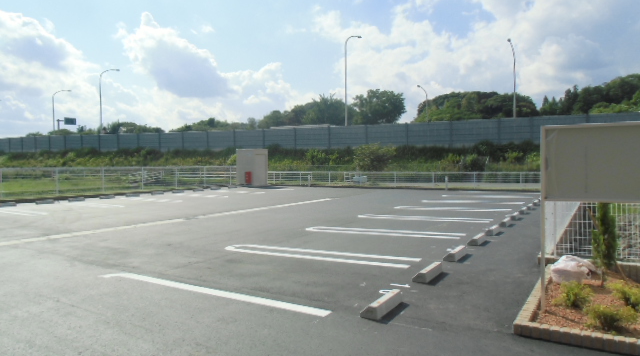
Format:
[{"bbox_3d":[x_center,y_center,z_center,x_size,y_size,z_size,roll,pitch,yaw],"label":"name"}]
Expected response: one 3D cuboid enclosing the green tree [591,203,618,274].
[{"bbox_3d":[3.123,0.482,4.849,0.270,1.120,0.270,-1,2,0],"label":"green tree"}]

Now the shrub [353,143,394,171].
[{"bbox_3d":[3.970,-1.414,32.533,3.000,2.300,2.700,-1,2,0],"label":"shrub"}]

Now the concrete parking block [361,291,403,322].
[{"bbox_3d":[0.598,1.199,4.262,0.175,0.120,0.600,-1,1,32],"label":"concrete parking block"}]

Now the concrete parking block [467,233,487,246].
[{"bbox_3d":[2.657,1.035,7.483,0.180,0.117,0.588,0,2,32],"label":"concrete parking block"}]

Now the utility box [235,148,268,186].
[{"bbox_3d":[-4.499,-0.671,29.794,1.540,2.370,1.460,0,2,32],"label":"utility box"}]

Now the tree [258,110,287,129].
[{"bbox_3d":[-10.635,-11.714,100.063,6.311,7.000,6.500,-1,1,0],"label":"tree"}]

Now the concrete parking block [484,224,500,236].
[{"bbox_3d":[3.381,1.026,8.692,0.175,0.120,0.600,-1,1,32],"label":"concrete parking block"}]

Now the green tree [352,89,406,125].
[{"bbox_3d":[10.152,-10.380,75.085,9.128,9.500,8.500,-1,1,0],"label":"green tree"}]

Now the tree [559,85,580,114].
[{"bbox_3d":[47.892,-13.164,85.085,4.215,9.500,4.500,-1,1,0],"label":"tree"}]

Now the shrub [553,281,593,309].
[{"bbox_3d":[2.283,0.997,3.983,0.359,0.270,0.370,-1,1,0],"label":"shrub"}]

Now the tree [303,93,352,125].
[{"bbox_3d":[1.459,-9.919,82.162,9.000,11.400,9.000,-1,2,0],"label":"tree"}]

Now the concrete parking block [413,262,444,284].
[{"bbox_3d":[1.327,1.154,5.421,0.175,0.120,0.600,-1,1,32],"label":"concrete parking block"}]

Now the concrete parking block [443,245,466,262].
[{"bbox_3d":[1.946,1.076,6.347,0.180,0.117,0.588,0,2,32],"label":"concrete parking block"}]

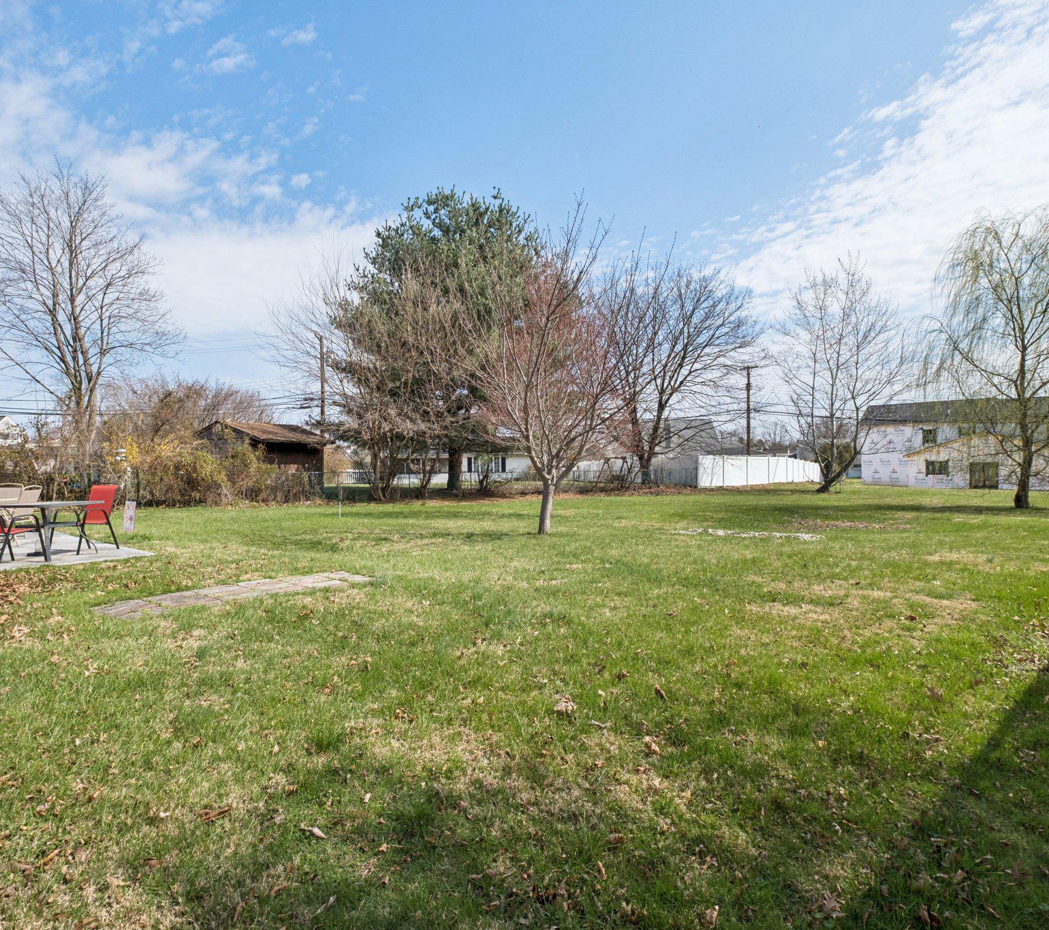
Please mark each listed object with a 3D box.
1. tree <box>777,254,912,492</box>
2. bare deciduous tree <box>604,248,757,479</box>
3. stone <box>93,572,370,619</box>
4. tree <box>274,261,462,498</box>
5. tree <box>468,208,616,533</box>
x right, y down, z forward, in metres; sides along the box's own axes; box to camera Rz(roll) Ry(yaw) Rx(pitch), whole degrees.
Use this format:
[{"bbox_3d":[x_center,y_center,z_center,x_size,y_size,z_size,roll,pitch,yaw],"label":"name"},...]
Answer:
[{"bbox_3d":[15.850,-4.650,29.000,5.900,12.000,5.900,0,0,29],"label":"tree"},{"bbox_3d":[8.800,-5.600,33.000,8.500,13.300,8.500,0,0,0],"label":"bare deciduous tree"},{"bbox_3d":[-2.720,1.275,5.780,2.420,0.050,0.630,0,0,-45],"label":"stone"},{"bbox_3d":[-6.500,-3.500,24.000,7.600,9.900,7.000,0,0,0],"label":"tree"},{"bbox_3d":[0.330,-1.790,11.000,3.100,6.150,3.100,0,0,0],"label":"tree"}]

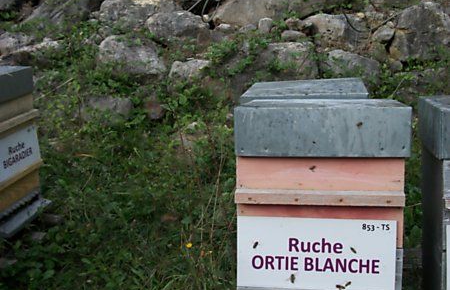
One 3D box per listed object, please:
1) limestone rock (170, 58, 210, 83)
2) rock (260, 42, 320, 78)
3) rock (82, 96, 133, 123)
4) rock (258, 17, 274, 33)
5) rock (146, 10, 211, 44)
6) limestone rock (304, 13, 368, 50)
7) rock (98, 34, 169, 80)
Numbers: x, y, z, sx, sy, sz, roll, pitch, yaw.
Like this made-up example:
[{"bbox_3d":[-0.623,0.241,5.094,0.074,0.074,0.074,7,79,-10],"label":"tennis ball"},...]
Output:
[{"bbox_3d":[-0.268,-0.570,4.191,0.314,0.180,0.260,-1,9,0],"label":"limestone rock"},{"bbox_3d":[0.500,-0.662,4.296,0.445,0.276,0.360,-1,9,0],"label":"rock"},{"bbox_3d":[-0.906,-0.271,4.239,0.389,0.278,0.296,-1,8,0],"label":"rock"},{"bbox_3d":[0.359,-1.034,4.799,0.136,0.138,0.124,-1,8,0],"label":"rock"},{"bbox_3d":[-0.432,-1.102,5.157,0.595,0.316,0.390,-1,7,-1],"label":"rock"},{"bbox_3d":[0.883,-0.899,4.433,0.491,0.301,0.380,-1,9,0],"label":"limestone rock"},{"bbox_3d":[-0.776,-0.726,4.606,0.570,0.438,0.459,-1,8,0],"label":"rock"}]

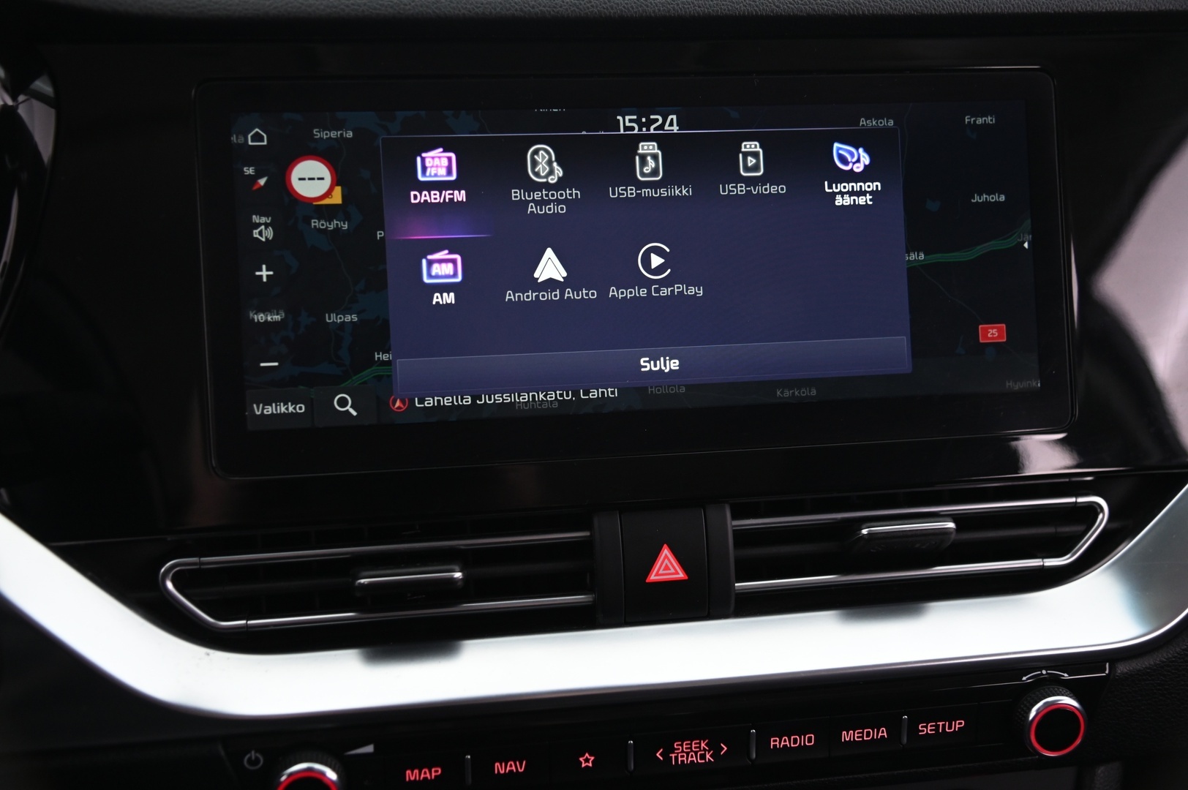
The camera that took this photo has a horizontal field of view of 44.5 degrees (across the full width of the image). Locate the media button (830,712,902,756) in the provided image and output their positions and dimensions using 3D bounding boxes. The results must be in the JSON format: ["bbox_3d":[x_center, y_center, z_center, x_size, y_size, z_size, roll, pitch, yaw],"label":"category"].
[{"bbox_3d":[0.080,0.100,0.431,0.023,0.013,0.005,-3,14,-10],"label":"media button"}]

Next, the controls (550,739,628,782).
[{"bbox_3d":[-0.002,0.104,0.417,0.023,0.012,0.005,-3,14,-10],"label":"controls"}]

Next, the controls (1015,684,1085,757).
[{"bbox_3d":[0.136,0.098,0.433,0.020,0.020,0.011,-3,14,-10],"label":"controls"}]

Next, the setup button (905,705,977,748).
[{"bbox_3d":[0.103,0.098,0.435,0.022,0.013,0.005,-3,14,-10],"label":"setup button"}]

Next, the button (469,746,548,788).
[{"bbox_3d":[-0.024,0.105,0.413,0.023,0.012,0.005,-3,14,-10],"label":"button"}]

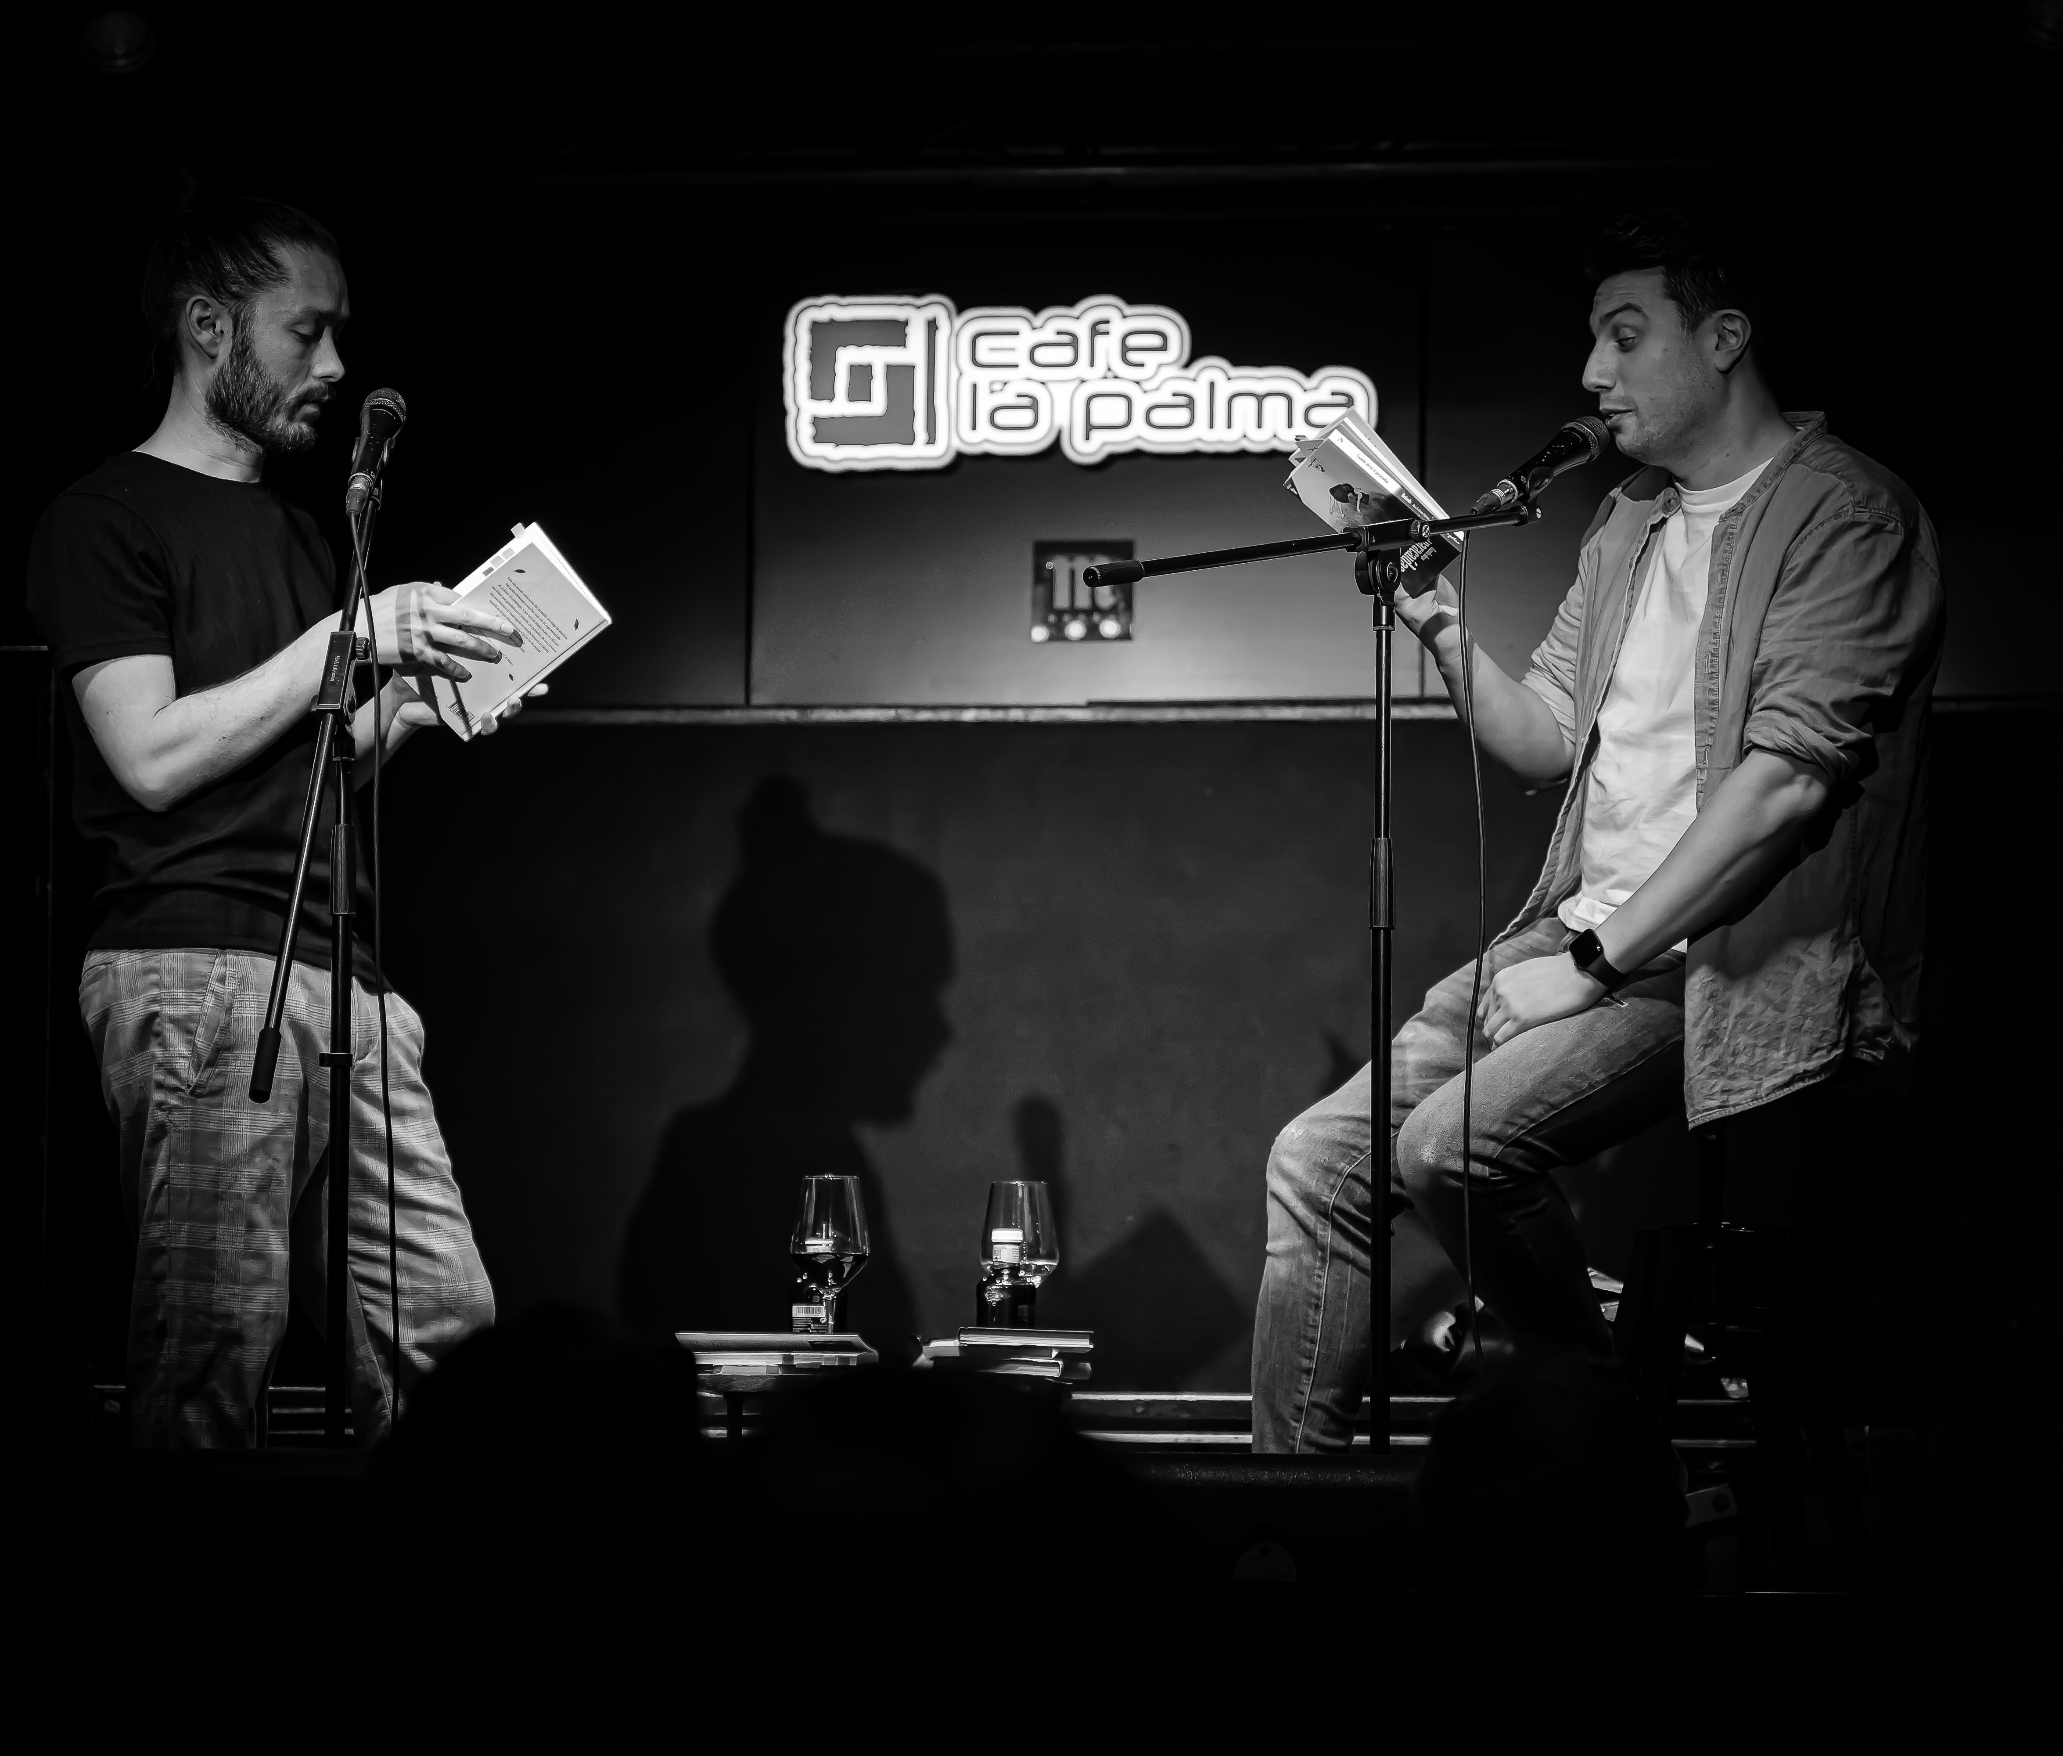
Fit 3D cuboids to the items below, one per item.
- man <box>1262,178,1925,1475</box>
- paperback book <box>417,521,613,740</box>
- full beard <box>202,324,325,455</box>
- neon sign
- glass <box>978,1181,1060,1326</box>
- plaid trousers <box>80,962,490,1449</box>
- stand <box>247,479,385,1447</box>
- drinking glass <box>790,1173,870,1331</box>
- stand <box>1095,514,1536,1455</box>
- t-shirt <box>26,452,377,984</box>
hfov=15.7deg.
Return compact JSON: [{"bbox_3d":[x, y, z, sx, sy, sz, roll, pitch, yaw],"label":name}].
[{"bbox_3d":[0.593,0.068,7.750,0.740,1.500,0.550,4,-6,-38],"label":"man"},{"bbox_3d":[-0.579,-0.269,8.160,0.205,0.135,0.070,-41,12,0],"label":"paperback book"},{"bbox_3d":[-0.838,-0.535,8.200,0.110,0.130,0.135,12,1,25],"label":"full beard"},{"bbox_3d":[0.065,-0.635,9.600,0.770,0.230,0.060,0,-5,6],"label":"neon sign"},{"bbox_3d":[-0.012,0.427,8.450,0.091,0.169,0.091,1,-4,0],"label":"glass"},{"bbox_3d":[-0.782,0.522,7.820,0.400,0.930,0.420,-4,-6,40],"label":"plaid trousers"},{"bbox_3d":[-0.749,0.256,7.953,0.540,1.405,0.610,0,-4,11],"label":"stand"},{"bbox_3d":[-0.218,0.424,8.100,0.086,0.208,0.086,0,-5,0],"label":"drinking glass"},{"bbox_3d":[0.304,0.264,7.790,0.560,1.386,0.790,-3,-6,42],"label":"stand"},{"bbox_3d":[-0.877,-0.170,7.880,0.290,0.565,0.450,-3,-6,38],"label":"t-shirt"}]

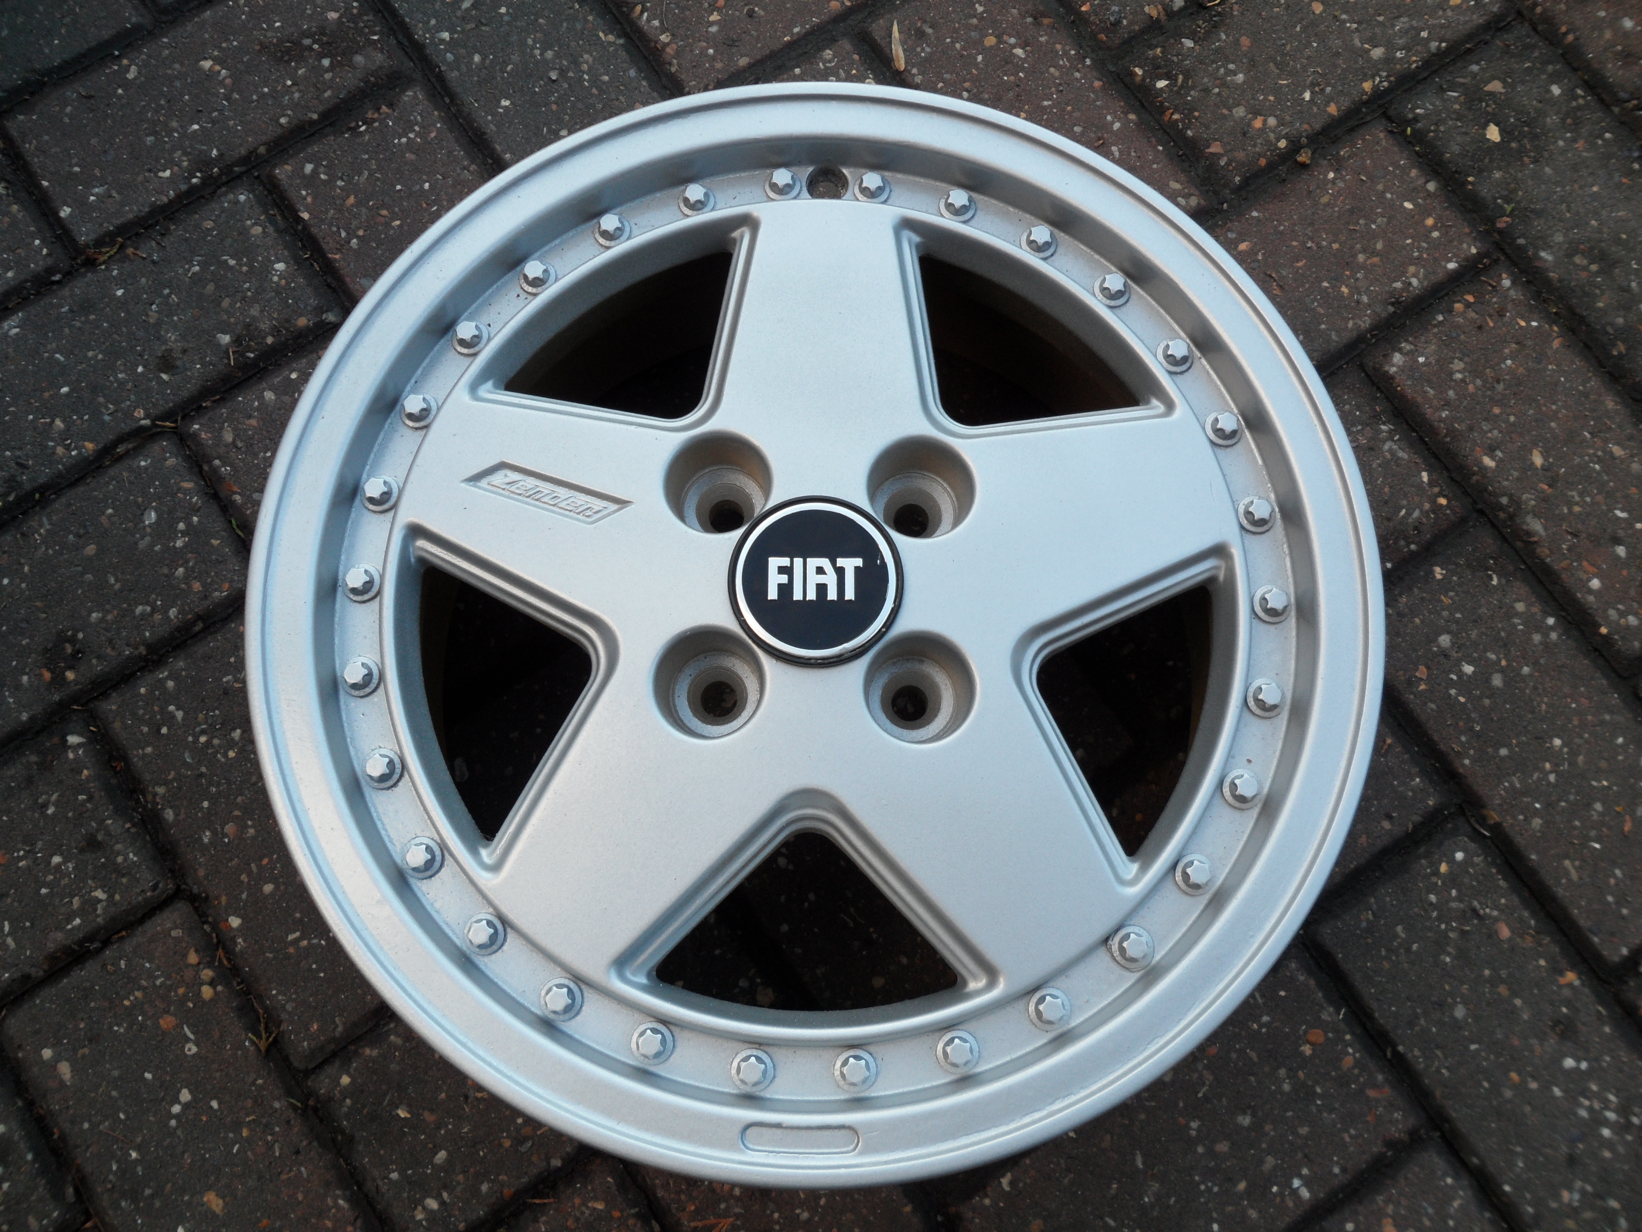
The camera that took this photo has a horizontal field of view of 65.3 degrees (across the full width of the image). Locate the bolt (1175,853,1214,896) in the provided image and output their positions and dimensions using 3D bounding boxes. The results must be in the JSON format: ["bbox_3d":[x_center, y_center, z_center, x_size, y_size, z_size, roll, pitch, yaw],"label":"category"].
[{"bbox_3d":[0.127,0.088,0.435,0.013,0.007,0.013,0,77,0],"label":"bolt"}]

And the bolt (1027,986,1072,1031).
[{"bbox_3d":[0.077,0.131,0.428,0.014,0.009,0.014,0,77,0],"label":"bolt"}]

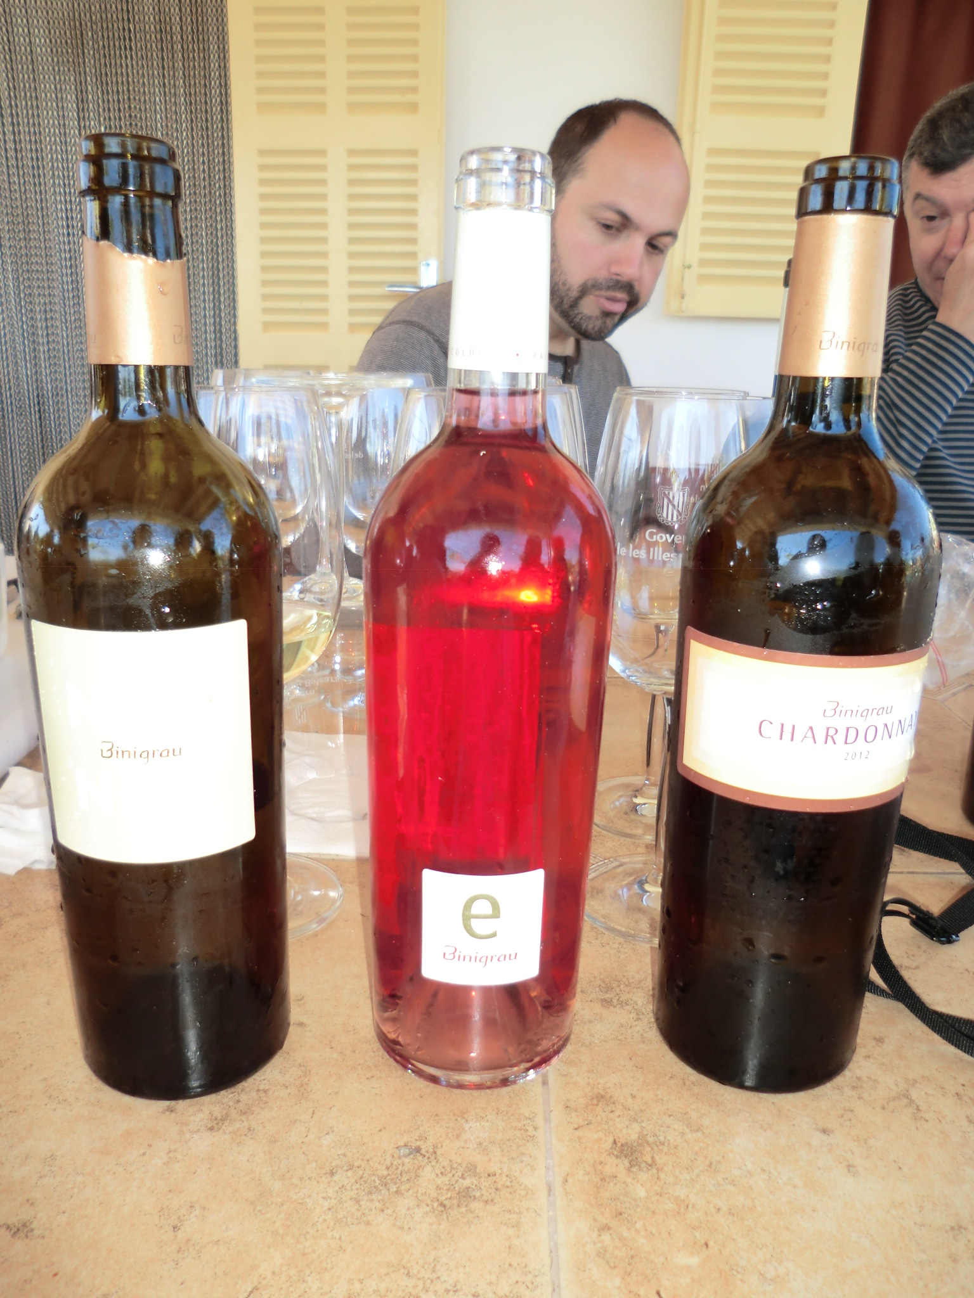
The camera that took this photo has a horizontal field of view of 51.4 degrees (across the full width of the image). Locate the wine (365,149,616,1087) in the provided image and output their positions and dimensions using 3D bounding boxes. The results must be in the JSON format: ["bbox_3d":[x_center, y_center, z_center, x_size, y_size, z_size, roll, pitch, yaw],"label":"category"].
[{"bbox_3d":[0.000,-0.002,0.346,0.083,0.305,0.083,1,16,-3],"label":"wine"}]

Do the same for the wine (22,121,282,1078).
[{"bbox_3d":[-0.109,-0.003,0.340,0.083,0.305,0.083,-1,15,-7],"label":"wine"}]

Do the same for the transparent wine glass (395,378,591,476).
[{"bbox_3d":[0.000,-0.004,0.484,0.094,0.232,0.094,1,16,0],"label":"transparent wine glass"}]

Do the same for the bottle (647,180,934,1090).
[{"bbox_3d":[0.107,-0.001,0.348,0.083,0.305,0.083,-3,17,-15],"label":"bottle"}]

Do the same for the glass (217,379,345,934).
[{"bbox_3d":[-0.108,0.006,0.443,0.094,0.232,0.094,-3,17,-14],"label":"glass"}]

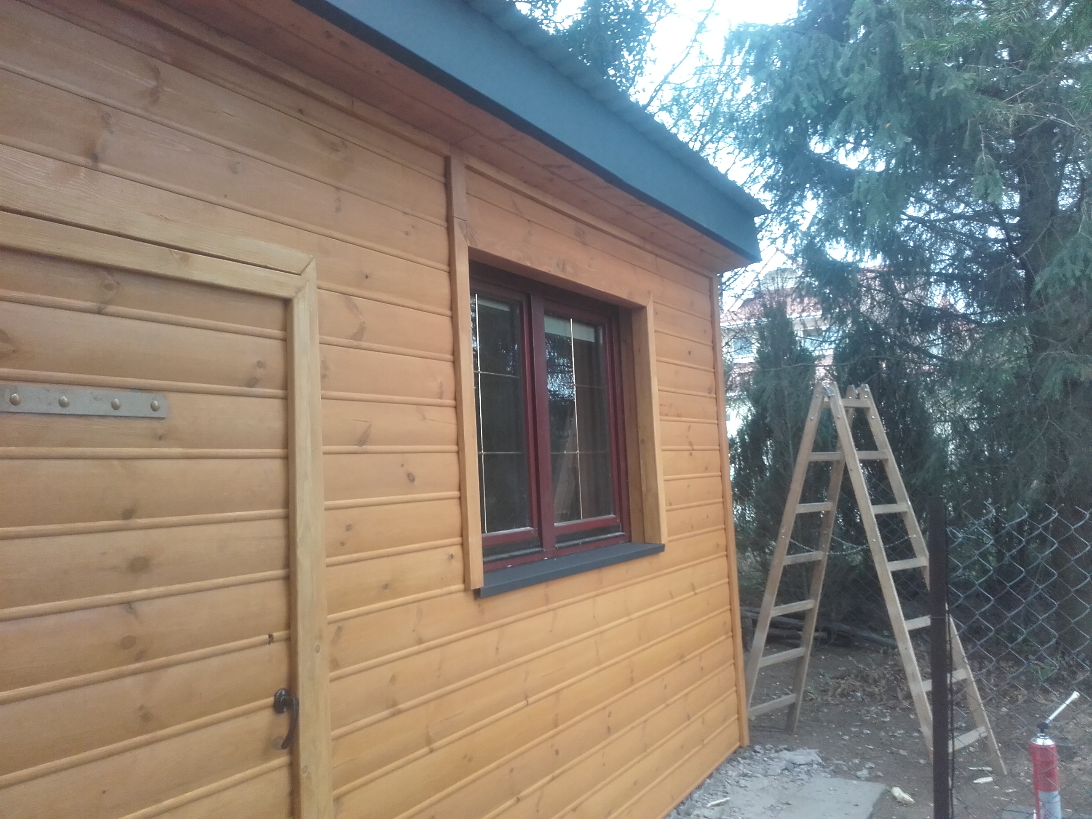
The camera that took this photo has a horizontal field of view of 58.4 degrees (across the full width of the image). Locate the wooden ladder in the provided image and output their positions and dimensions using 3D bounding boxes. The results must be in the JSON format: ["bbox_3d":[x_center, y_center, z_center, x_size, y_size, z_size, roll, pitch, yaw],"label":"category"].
[{"bbox_3d":[1.561,0.825,5.000,0.552,1.926,1.228,2,-5,-42],"label":"wooden ladder"}]

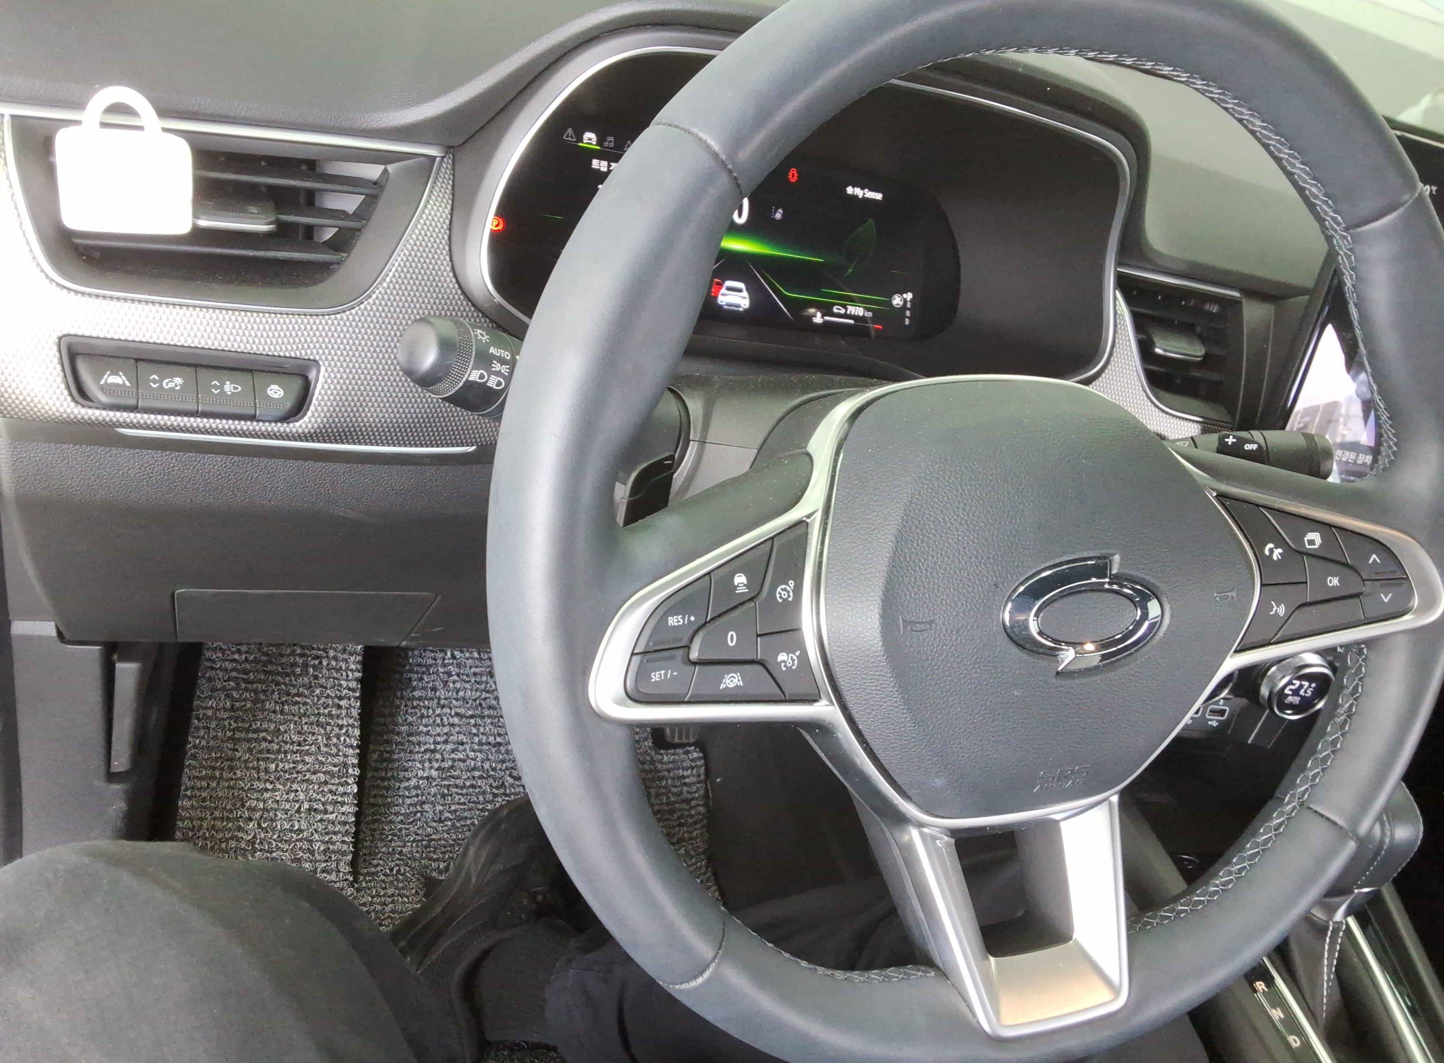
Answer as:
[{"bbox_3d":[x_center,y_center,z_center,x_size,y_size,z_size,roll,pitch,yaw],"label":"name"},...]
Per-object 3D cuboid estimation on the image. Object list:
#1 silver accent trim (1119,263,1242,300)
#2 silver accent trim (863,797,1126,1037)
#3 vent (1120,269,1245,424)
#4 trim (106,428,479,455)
[{"bbox_3d":[0.232,-0.127,0.600,0.076,0.006,0.008,9,18,-12],"label":"silver accent trim"},{"bbox_3d":[0.102,0.126,0.409,0.085,0.079,0.032,-3,-8,-21],"label":"silver accent trim"},{"bbox_3d":[0.230,-0.097,0.618,0.081,0.067,0.036,9,12,-12],"label":"vent"},{"bbox_3d":[-0.173,-0.038,0.484,0.140,0.005,0.008,1,24,-23],"label":"trim"}]

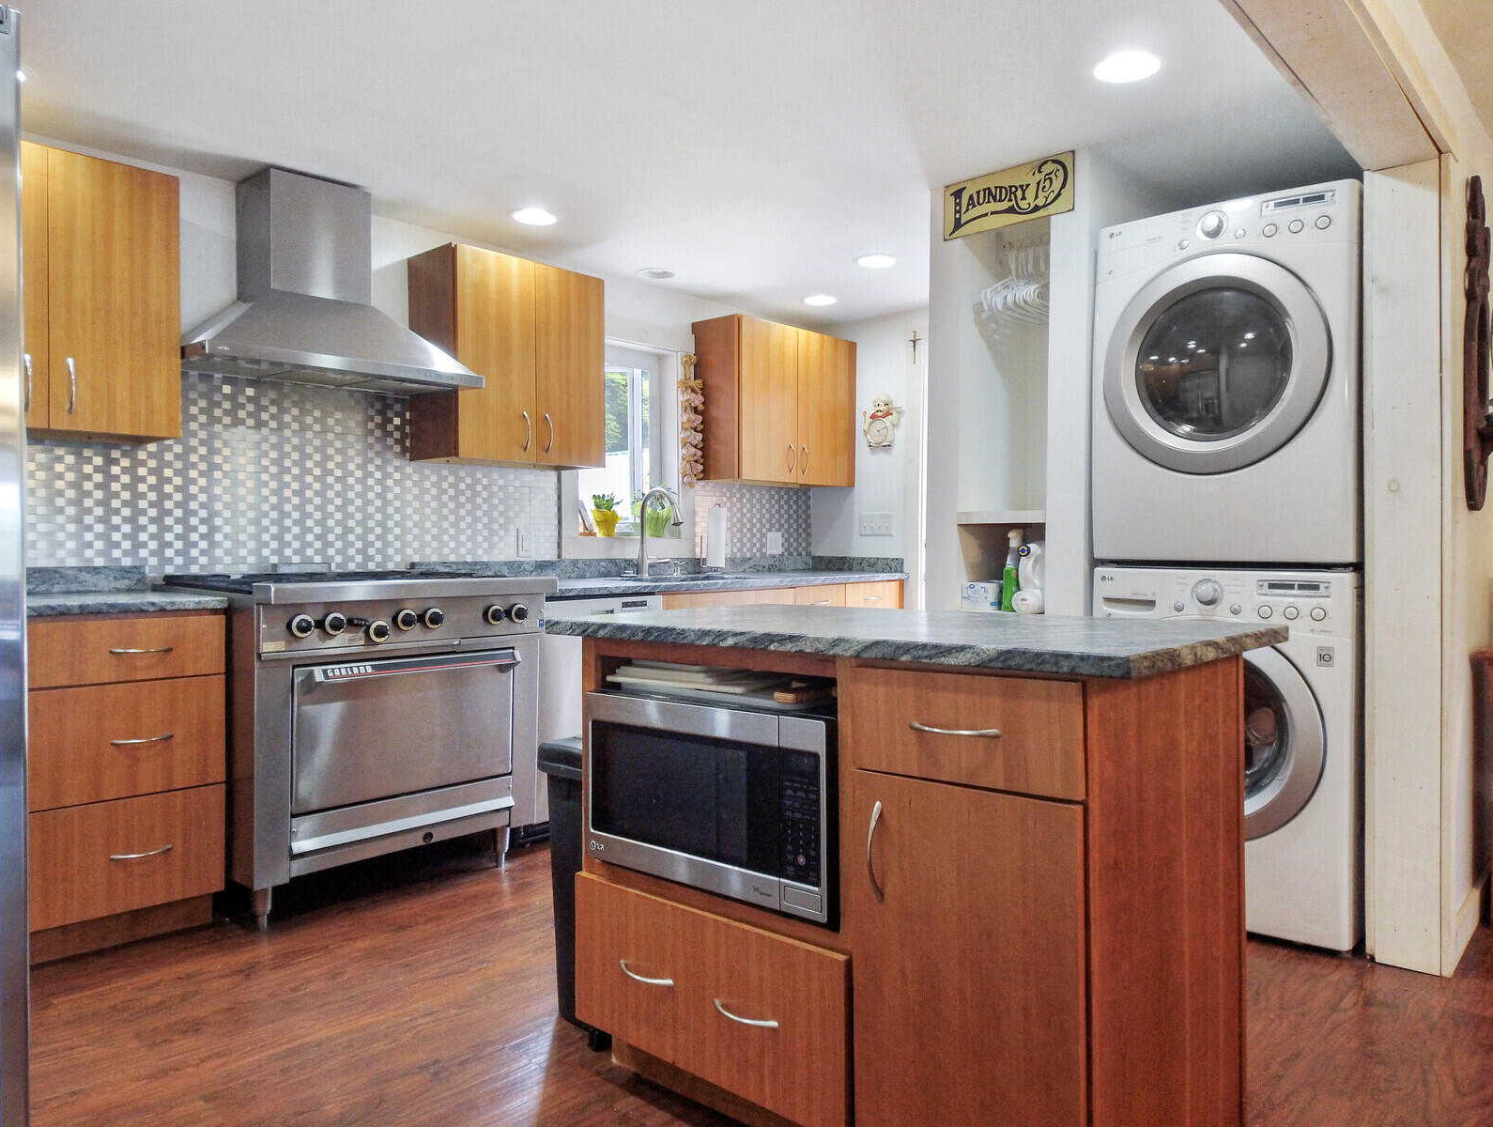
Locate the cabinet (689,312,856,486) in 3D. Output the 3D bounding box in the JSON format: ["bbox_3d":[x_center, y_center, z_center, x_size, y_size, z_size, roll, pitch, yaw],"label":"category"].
[{"bbox_3d":[0.164,-0.801,4.990,0.324,0.782,0.900,1,1,43],"label":"cabinet"}]

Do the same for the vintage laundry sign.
[{"bbox_3d":[0.843,-1.176,3.060,0.445,0.182,0.012,0,1,40],"label":"vintage laundry sign"}]

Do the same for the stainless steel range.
[{"bbox_3d":[-1.232,0.514,3.035,0.860,0.930,0.880,0,1,41],"label":"stainless steel range"}]

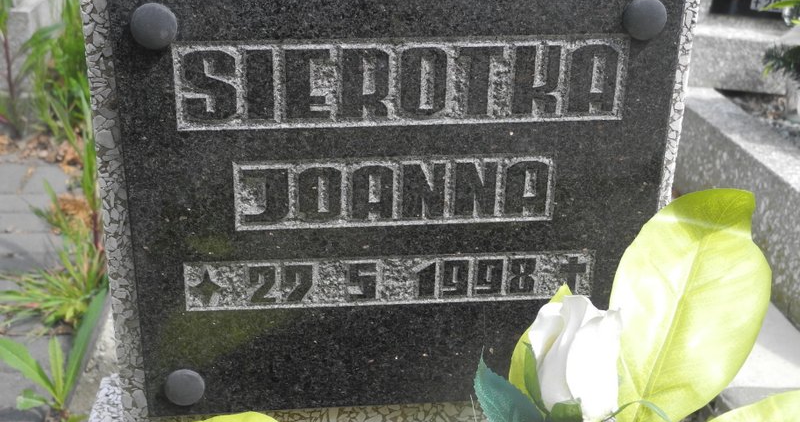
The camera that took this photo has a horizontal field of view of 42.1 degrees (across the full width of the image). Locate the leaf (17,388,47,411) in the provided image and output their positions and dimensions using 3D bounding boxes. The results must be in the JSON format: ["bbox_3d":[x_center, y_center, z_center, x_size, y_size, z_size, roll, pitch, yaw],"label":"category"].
[{"bbox_3d":[-0.512,0.261,1.450,0.045,0.027,0.030,-1,24,-5],"label":"leaf"}]

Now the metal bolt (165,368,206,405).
[{"bbox_3d":[-0.169,0.140,0.819,0.030,0.030,0.011,-1,24,-5],"label":"metal bolt"}]

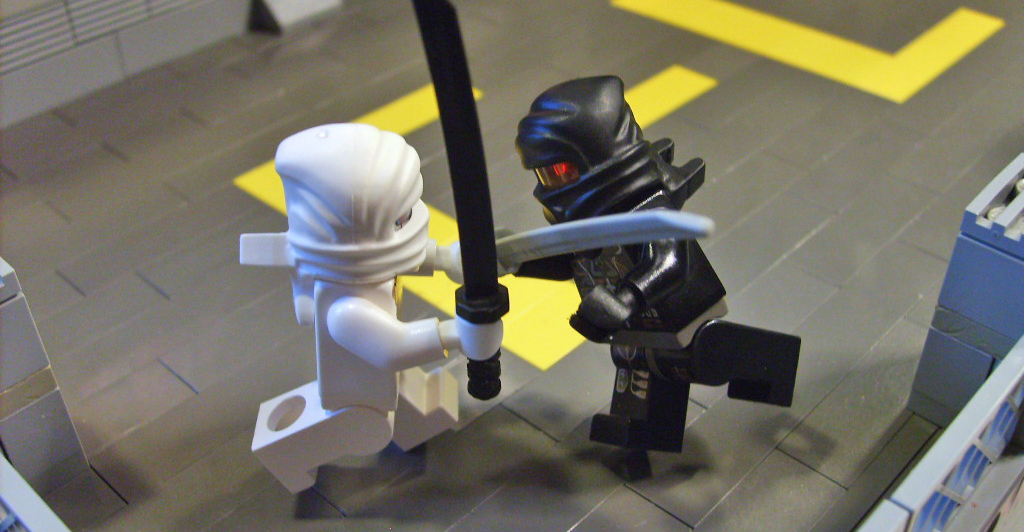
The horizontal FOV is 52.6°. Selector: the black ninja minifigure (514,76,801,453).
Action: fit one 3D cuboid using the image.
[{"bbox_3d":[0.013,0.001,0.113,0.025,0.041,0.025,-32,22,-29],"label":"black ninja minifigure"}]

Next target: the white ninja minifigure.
[{"bbox_3d":[-0.015,0.004,0.111,0.026,0.041,0.022,-1,35,-3],"label":"white ninja minifigure"}]

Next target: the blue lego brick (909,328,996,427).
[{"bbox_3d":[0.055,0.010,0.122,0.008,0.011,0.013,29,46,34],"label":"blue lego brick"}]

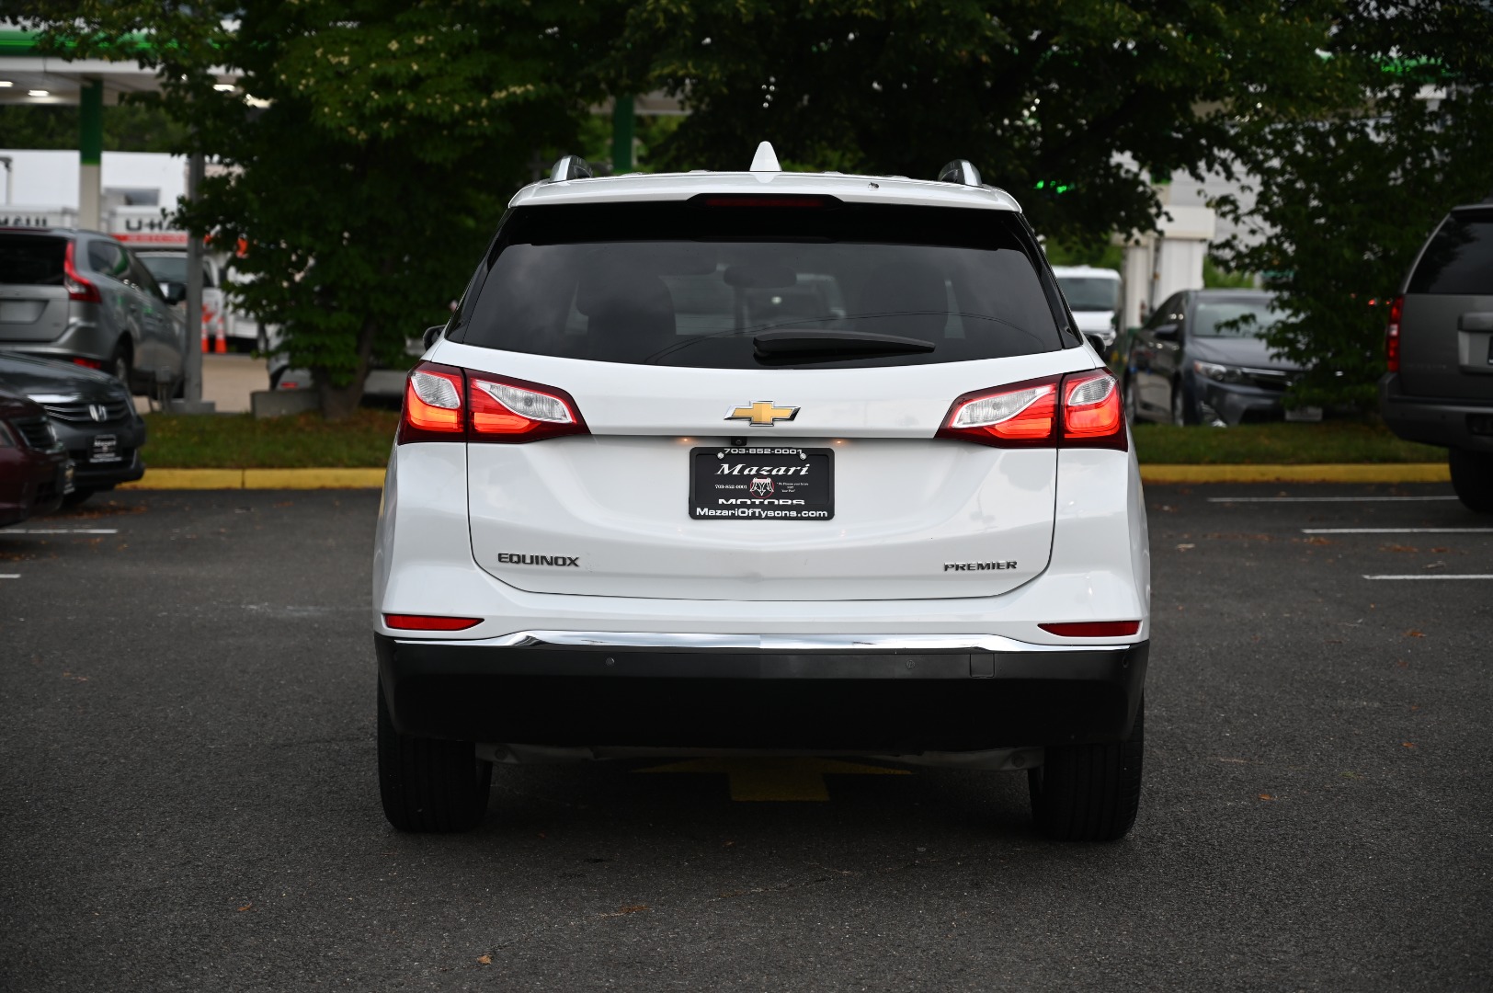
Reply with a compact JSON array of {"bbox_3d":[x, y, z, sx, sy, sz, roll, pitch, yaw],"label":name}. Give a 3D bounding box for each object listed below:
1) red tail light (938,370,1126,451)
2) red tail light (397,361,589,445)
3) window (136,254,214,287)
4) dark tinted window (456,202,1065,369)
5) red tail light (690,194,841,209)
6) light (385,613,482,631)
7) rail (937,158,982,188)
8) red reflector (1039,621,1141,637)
[{"bbox_3d":[0.624,-0.191,6.347,0.450,0.185,0.280,0,4,-7],"label":"red tail light"},{"bbox_3d":[-0.550,-0.204,6.347,0.450,0.185,0.280,1,4,7],"label":"red tail light"},{"bbox_3d":[-11.572,-4.489,57.837,1.550,0.700,0.350,1,-14,3],"label":"window"},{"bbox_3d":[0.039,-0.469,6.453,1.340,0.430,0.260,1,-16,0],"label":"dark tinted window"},{"bbox_3d":[0.043,-0.656,6.470,0.325,0.032,0.050,1,4,0],"label":"red tail light"},{"bbox_3d":[-0.675,0.273,6.270,0.240,0.037,0.085,2,4,17],"label":"light"},{"bbox_3d":[0.539,-0.814,7.681,0.075,0.095,1.620,1,4,0],"label":"rail"},{"bbox_3d":[0.741,0.289,6.270,0.240,0.037,0.085,-1,4,-17],"label":"red reflector"}]

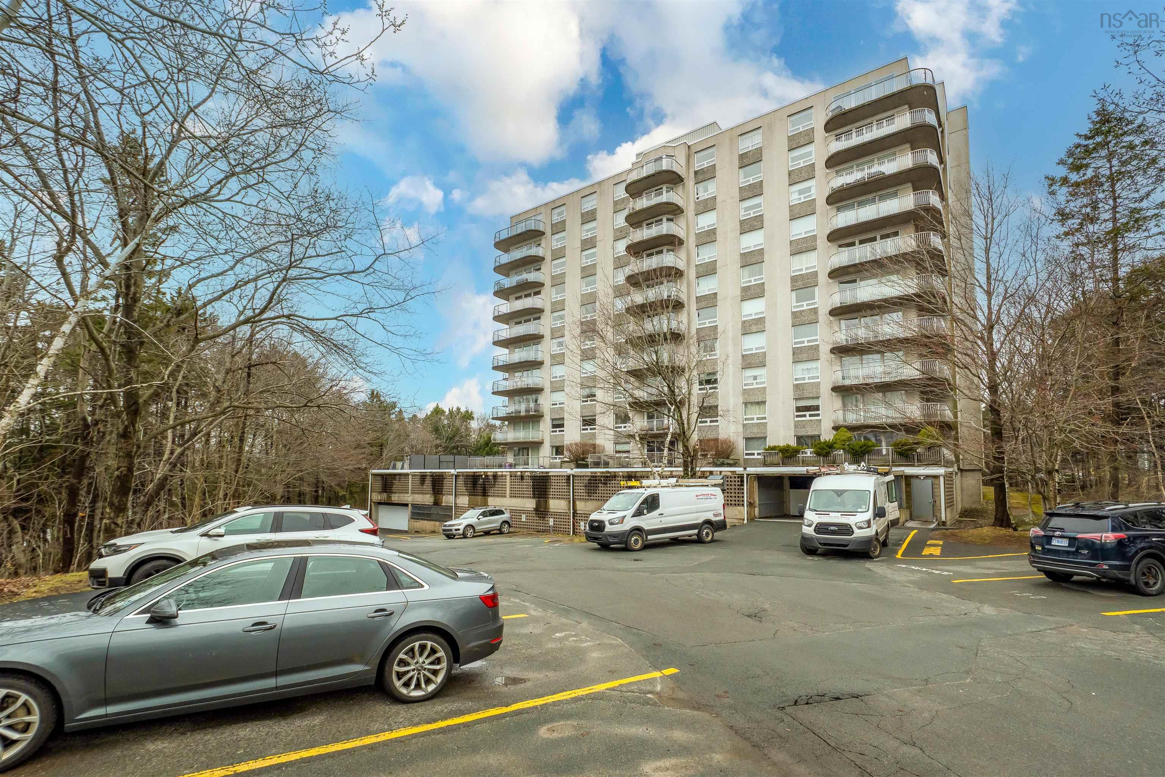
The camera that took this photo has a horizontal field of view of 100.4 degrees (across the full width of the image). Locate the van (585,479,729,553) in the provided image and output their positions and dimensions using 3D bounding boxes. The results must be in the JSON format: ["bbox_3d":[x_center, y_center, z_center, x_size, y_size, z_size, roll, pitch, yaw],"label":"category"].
[{"bbox_3d":[2.851,4.754,18.664,5.850,2.350,2.120,5,-9,-35],"label":"van"}]

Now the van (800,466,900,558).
[{"bbox_3d":[9.113,4.103,16.666,2.150,2.700,5.700,-5,-9,36],"label":"van"}]

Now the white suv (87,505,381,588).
[{"bbox_3d":[-6.444,3.041,9.629,4.620,1.690,1.870,6,-10,-39],"label":"white suv"}]

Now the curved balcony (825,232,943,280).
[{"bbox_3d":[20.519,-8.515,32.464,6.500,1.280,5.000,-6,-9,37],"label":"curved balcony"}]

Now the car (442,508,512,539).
[{"bbox_3d":[-6.793,8.693,31.753,1.950,1.720,4.750,-6,-9,38],"label":"car"}]

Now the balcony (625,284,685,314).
[{"bbox_3d":[5.666,-7.111,39.719,5.000,1.280,2.300,-6,-9,37],"label":"balcony"}]

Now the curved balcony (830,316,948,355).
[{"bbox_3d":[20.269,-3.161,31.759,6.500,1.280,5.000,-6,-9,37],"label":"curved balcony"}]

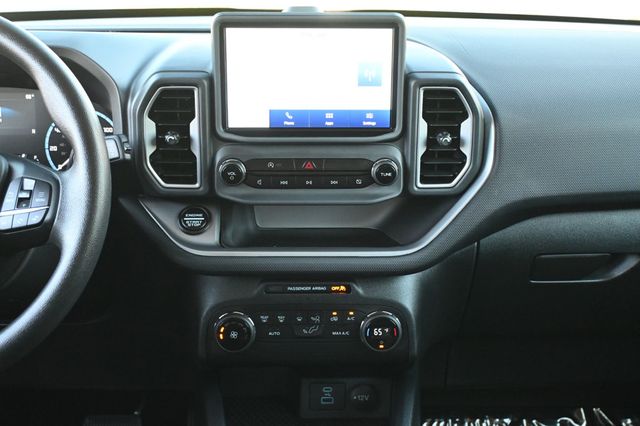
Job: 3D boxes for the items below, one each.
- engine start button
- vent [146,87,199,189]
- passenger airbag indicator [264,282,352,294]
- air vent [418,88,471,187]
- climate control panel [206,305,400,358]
[{"bbox_3d":[-0.136,0.008,0.858,0.031,0.031,0.015,0,-20,-1],"label":"engine start button"},{"bbox_3d":[-0.159,-0.083,0.872,0.054,0.107,0.030,0,13,-1],"label":"vent"},{"bbox_3d":[-0.012,0.082,0.868,0.096,0.013,0.010,0,4,-1],"label":"passenger airbag indicator"},{"bbox_3d":[0.136,-0.082,0.875,0.053,0.107,0.030,0,13,-1],"label":"air vent"},{"bbox_3d":[-0.012,0.127,0.868,0.210,0.053,0.030,0,3,-1],"label":"climate control panel"}]

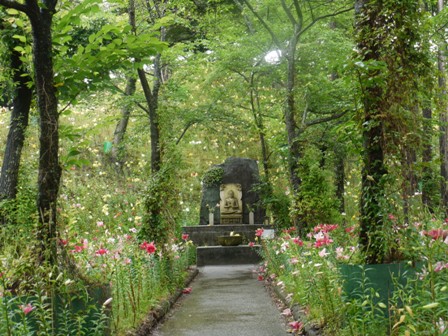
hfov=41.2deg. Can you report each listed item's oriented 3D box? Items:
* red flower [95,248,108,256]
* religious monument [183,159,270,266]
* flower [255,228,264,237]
[{"bbox_3d":[-1.543,1.065,7.500,0.170,0.100,0.160,-1,-2,-11],"label":"red flower"},{"bbox_3d":[0.130,0.985,14.150,2.170,2.500,1.400,-1,-2,-2],"label":"religious monument"},{"bbox_3d":[0.578,1.051,9.700,0.160,0.130,0.140,-2,-2,17],"label":"flower"}]

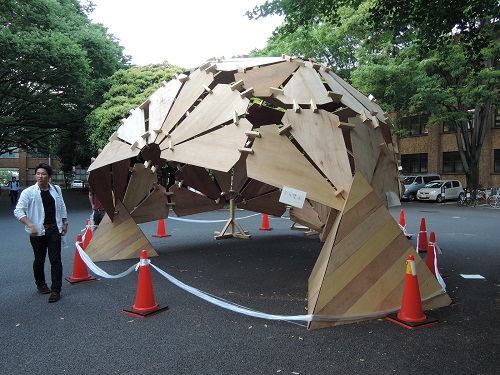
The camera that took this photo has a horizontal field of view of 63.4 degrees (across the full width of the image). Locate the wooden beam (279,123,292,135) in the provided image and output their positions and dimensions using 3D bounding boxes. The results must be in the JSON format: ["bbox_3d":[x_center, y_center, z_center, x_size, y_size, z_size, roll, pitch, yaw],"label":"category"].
[{"bbox_3d":[0.451,-0.742,5.140,0.220,0.055,0.070,-36,-18,-22],"label":"wooden beam"}]

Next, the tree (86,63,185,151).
[{"bbox_3d":[-7.640,-4.400,32.000,10.000,10.900,10.000,0,1,0],"label":"tree"}]

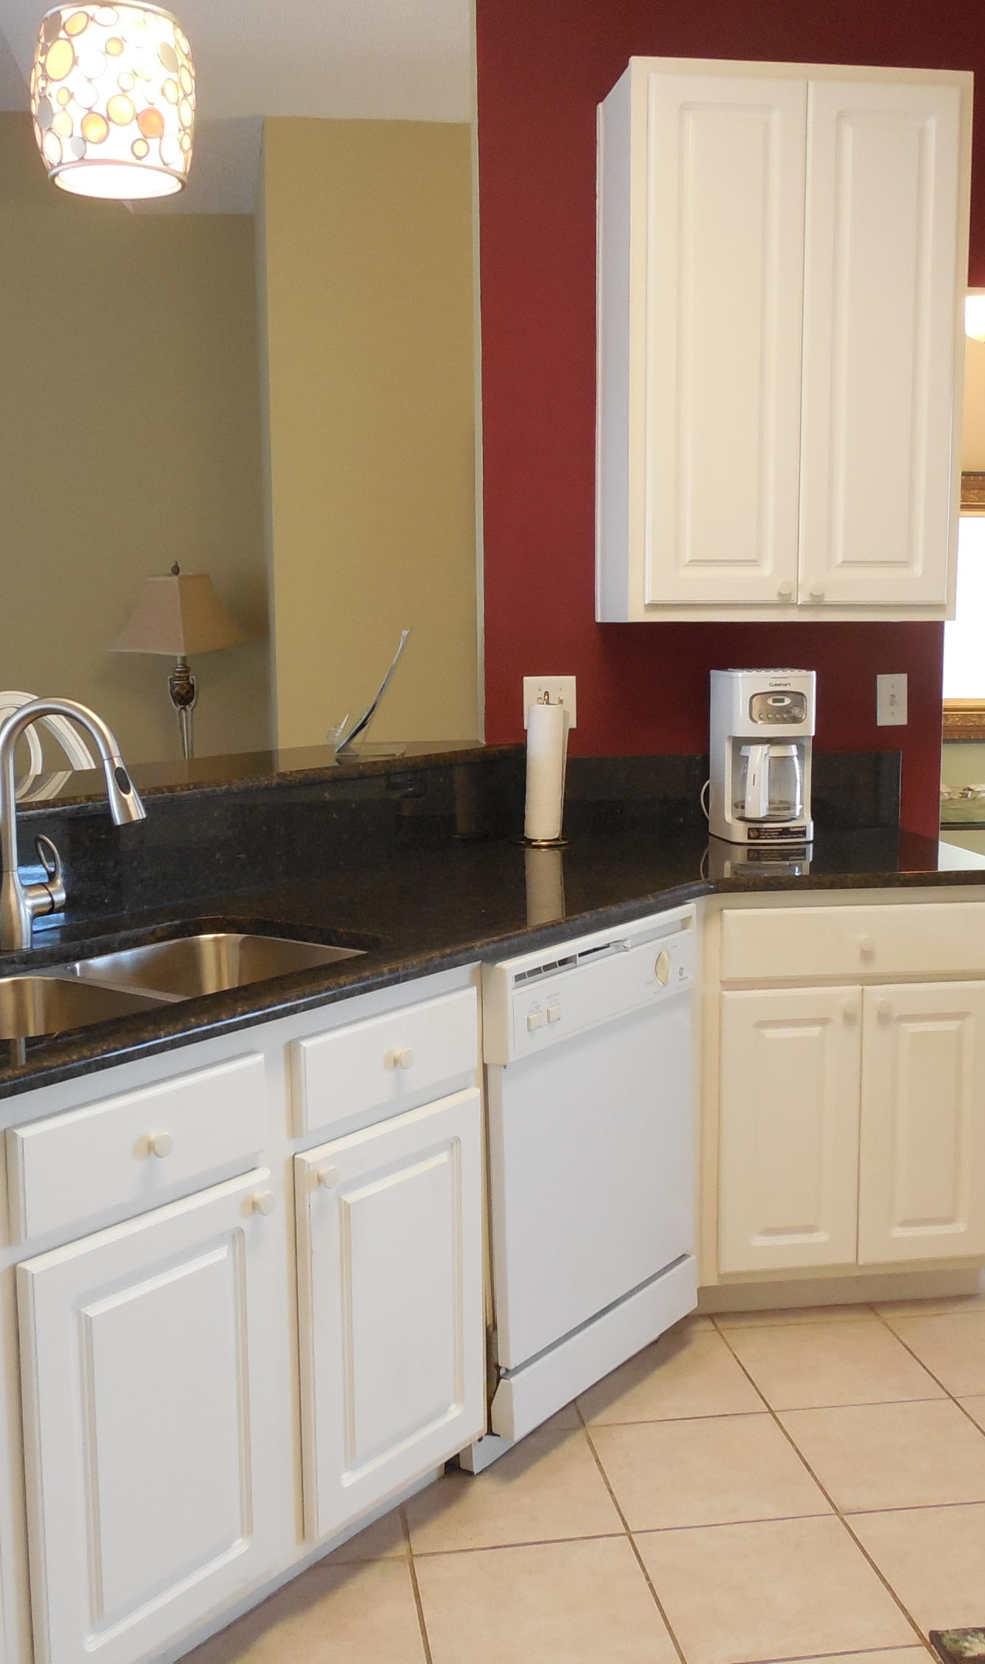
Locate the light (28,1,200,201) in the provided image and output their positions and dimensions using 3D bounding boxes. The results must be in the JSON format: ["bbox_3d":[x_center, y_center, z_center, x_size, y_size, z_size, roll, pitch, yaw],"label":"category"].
[{"bbox_3d":[-0.582,-1.127,2.472,0.245,0.234,0.245,-2,7,-8],"label":"light"}]

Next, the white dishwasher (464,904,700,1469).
[{"bbox_3d":[-0.038,0.571,2.881,0.610,0.850,0.600,5,9,37],"label":"white dishwasher"}]

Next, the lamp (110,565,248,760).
[{"bbox_3d":[-0.801,-0.359,4.117,0.260,0.650,0.260,4,8,29],"label":"lamp"}]

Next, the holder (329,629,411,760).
[{"bbox_3d":[-0.256,-0.289,3.333,0.155,0.255,0.216,-1,7,-3],"label":"holder"}]

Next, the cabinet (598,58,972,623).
[{"bbox_3d":[0.588,-0.967,3.290,0.685,1.066,0.320,-1,7,-8],"label":"cabinet"}]

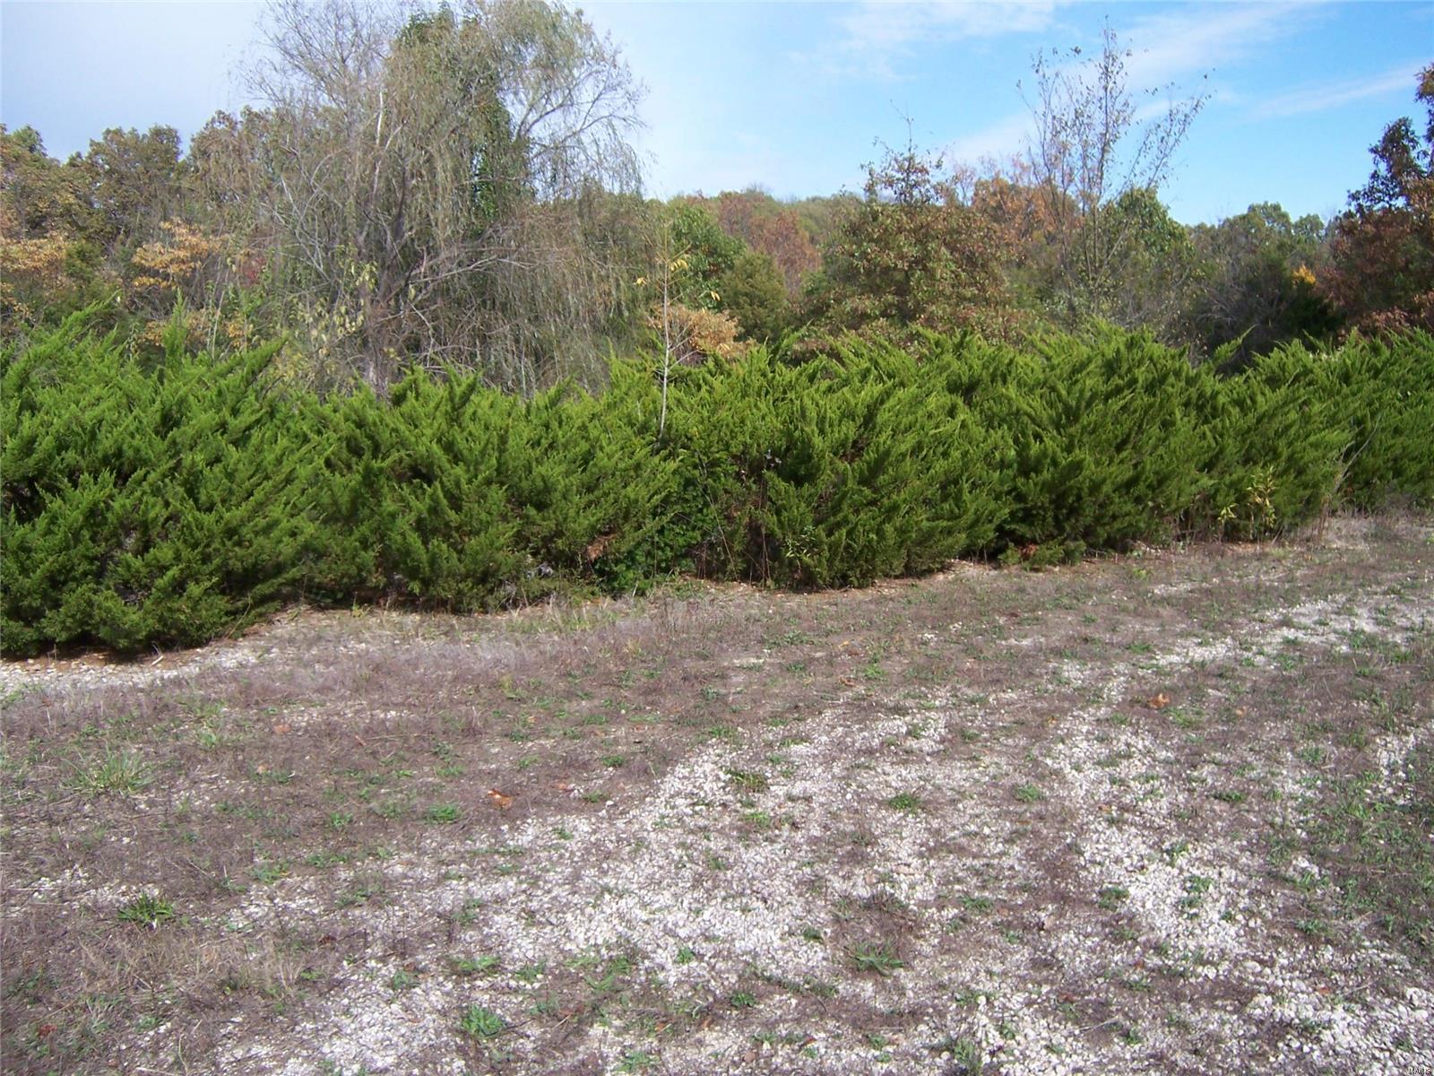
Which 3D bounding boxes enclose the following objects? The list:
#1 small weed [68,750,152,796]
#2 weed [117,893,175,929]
[{"bbox_3d":[-2.187,0.835,4.929,0.274,0.114,0.246,-4,9,-24],"label":"small weed"},{"bbox_3d":[-1.577,1.023,3.777,0.149,0.063,0.134,-3,9,-23],"label":"weed"}]

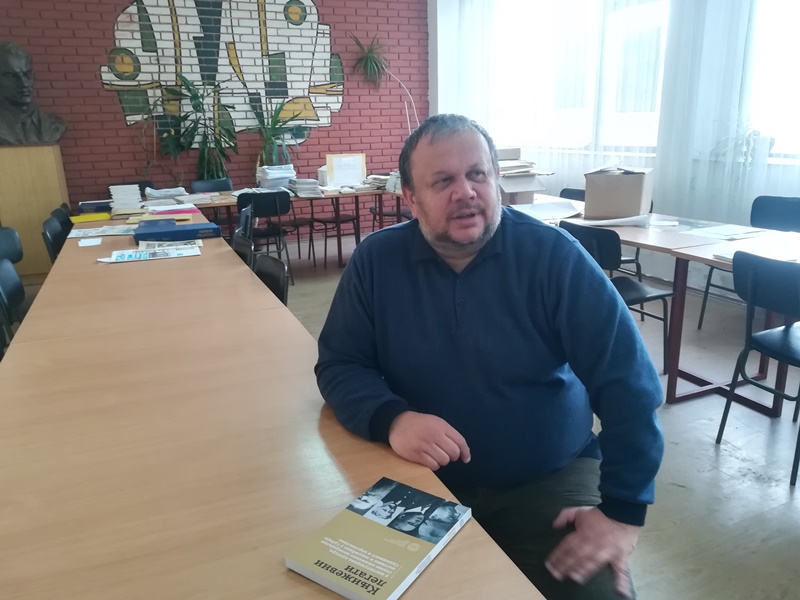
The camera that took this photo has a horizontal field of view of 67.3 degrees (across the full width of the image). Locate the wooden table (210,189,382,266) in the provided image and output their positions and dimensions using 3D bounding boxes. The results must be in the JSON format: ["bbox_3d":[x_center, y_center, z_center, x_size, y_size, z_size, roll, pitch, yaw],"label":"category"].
[{"bbox_3d":[-1.029,-0.614,5.583,1.630,0.750,0.840,-9,18,-25],"label":"wooden table"}]

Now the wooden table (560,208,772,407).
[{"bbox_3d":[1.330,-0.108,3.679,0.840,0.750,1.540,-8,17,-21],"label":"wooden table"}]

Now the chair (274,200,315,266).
[{"bbox_3d":[-1.096,-0.727,5.857,0.440,0.820,0.530,-8,17,-23],"label":"chair"}]

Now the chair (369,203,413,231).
[{"bbox_3d":[-0.075,-0.920,6.440,0.440,0.820,0.520,-8,17,-23],"label":"chair"}]

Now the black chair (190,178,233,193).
[{"bbox_3d":[-1.802,-0.762,6.037,0.430,0.820,0.520,-8,17,-23],"label":"black chair"}]

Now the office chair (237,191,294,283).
[{"bbox_3d":[-1.177,-0.535,5.179,0.435,0.830,0.540,-8,17,-23],"label":"office chair"}]

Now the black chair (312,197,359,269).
[{"bbox_3d":[-0.667,-0.771,5.974,0.440,0.820,0.530,-9,18,-24],"label":"black chair"}]

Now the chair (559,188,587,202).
[{"bbox_3d":[1.366,-0.490,4.895,0.520,0.810,0.430,-8,17,-23],"label":"chair"}]

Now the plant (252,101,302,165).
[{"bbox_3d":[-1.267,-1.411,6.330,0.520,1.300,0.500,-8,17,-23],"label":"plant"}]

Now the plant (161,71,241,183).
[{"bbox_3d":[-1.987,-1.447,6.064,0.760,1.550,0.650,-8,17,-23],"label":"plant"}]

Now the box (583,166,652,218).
[{"bbox_3d":[1.361,-0.660,3.739,0.325,0.275,0.420,7,18,27],"label":"box"}]

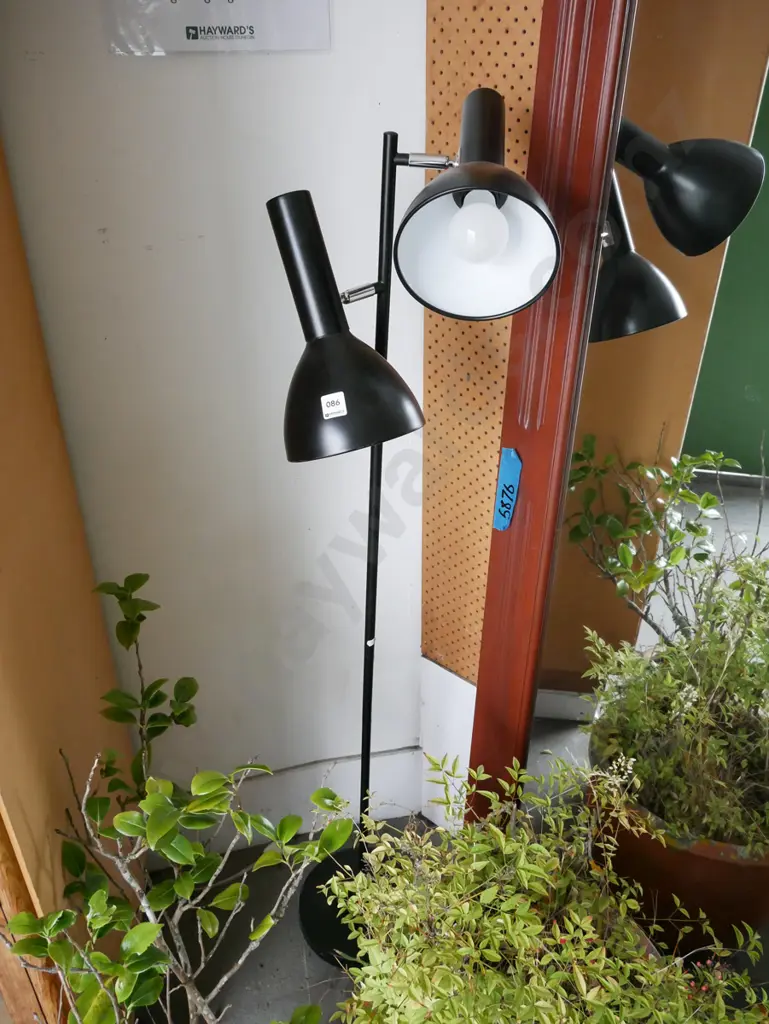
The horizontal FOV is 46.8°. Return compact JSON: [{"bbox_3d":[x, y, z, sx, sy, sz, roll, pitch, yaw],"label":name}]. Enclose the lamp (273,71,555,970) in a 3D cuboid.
[{"bbox_3d":[-0.001,0.208,1.352,0.320,1.525,0.350,-1,34,-3],"label":"lamp"}]

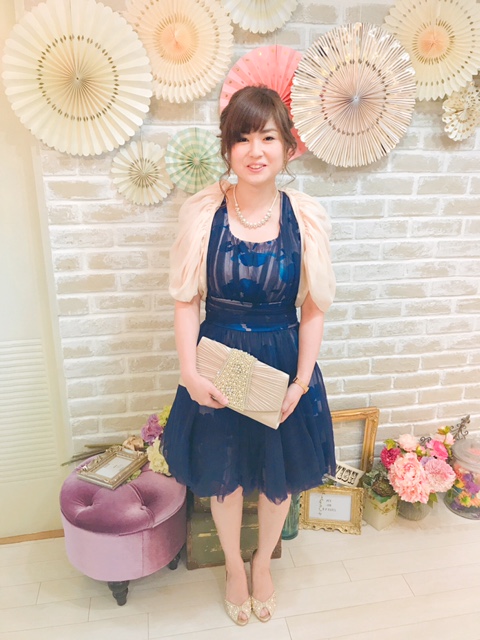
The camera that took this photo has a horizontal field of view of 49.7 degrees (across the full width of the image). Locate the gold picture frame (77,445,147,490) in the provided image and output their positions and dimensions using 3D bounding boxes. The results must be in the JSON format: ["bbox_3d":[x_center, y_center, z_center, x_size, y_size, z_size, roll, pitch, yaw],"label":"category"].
[{"bbox_3d":[-0.438,0.515,1.812,0.145,0.030,0.200,8,21,22],"label":"gold picture frame"}]

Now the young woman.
[{"bbox_3d":[0.038,0.196,1.544,0.530,1.625,0.380,-3,19,-8],"label":"young woman"}]

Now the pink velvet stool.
[{"bbox_3d":[-0.402,0.726,1.860,0.435,0.416,0.435,-3,19,-10],"label":"pink velvet stool"}]

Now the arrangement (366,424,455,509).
[{"bbox_3d":[0.711,0.613,2.121,0.360,0.310,0.260,-3,19,-10],"label":"arrangement"}]

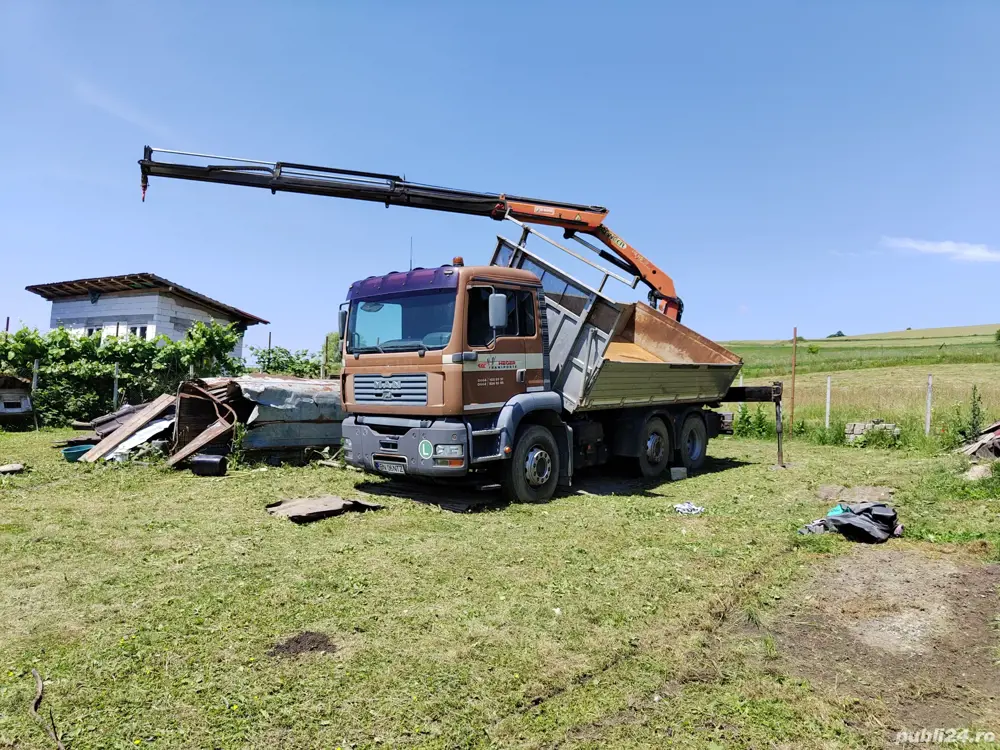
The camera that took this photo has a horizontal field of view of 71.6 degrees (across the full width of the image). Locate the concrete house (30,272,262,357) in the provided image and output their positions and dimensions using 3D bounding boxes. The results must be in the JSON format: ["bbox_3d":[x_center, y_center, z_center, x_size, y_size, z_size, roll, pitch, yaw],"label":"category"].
[{"bbox_3d":[-14.830,-1.151,29.151,7.867,4.700,5.581,1,-4,27],"label":"concrete house"}]

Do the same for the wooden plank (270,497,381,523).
[{"bbox_3d":[-2.280,1.700,9.000,1.280,0.100,0.770,1,-1,-36],"label":"wooden plank"}]

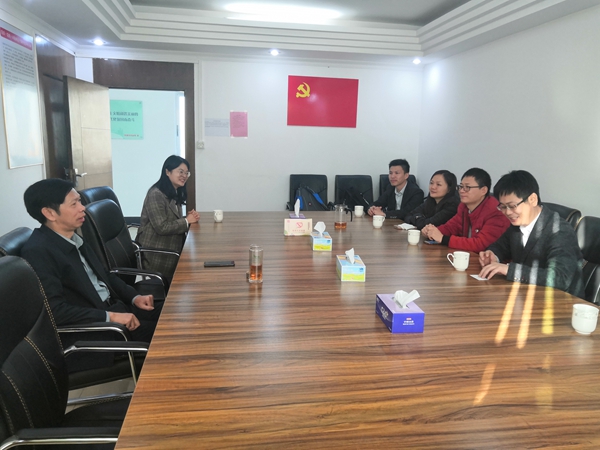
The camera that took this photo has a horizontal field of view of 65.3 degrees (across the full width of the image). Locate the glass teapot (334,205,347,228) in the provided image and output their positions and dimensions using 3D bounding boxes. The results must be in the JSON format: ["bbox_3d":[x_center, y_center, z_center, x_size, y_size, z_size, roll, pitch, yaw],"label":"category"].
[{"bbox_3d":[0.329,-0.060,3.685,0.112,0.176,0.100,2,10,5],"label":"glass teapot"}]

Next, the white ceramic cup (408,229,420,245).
[{"bbox_3d":[0.774,0.087,3.176,0.086,0.092,0.100,4,11,14],"label":"white ceramic cup"}]

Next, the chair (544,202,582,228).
[{"bbox_3d":[1.339,0.388,3.058,0.620,1.040,0.570,0,11,-9],"label":"chair"}]

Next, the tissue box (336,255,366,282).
[{"bbox_3d":[0.262,0.222,2.401,0.115,0.077,0.212,1,10,-2],"label":"tissue box"}]

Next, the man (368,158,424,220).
[{"bbox_3d":[0.971,0.013,4.442,0.740,1.240,0.560,-7,14,-39],"label":"man"}]

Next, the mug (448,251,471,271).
[{"bbox_3d":[0.865,0.200,2.560,0.119,0.094,0.086,5,11,19],"label":"mug"}]

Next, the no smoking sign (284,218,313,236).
[{"bbox_3d":[-0.017,0.011,3.406,0.197,0.119,0.100,0,10,-10],"label":"no smoking sign"}]

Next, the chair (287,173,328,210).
[{"bbox_3d":[0.138,-0.070,5.456,0.550,0.980,0.600,0,11,-9],"label":"chair"}]

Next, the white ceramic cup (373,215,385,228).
[{"bbox_3d":[0.617,-0.025,3.642,0.096,0.094,0.076,0,11,-9],"label":"white ceramic cup"}]

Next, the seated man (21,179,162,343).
[{"bbox_3d":[-0.824,0.420,2.093,0.780,1.220,0.550,0,11,-6],"label":"seated man"}]

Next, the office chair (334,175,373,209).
[{"bbox_3d":[0.707,-0.072,5.699,0.580,1.000,0.620,0,10,-10],"label":"office chair"}]

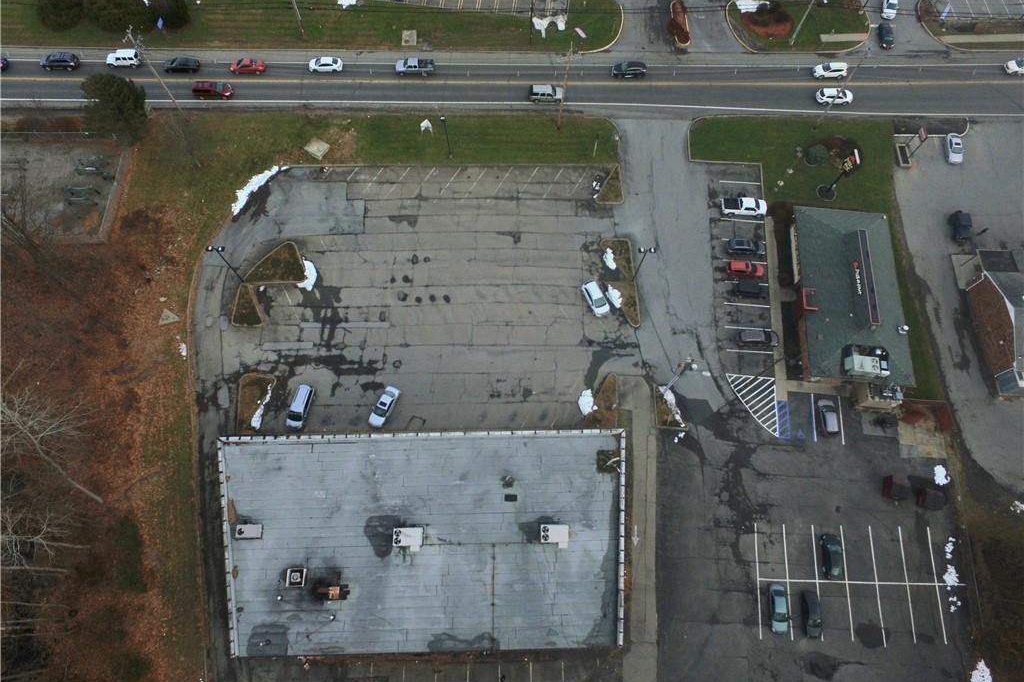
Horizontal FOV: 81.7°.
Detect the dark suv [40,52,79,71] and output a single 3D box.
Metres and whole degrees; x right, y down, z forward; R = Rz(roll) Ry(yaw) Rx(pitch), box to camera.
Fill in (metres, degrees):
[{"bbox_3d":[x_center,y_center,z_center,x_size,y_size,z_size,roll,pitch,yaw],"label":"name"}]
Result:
[{"bbox_3d":[-65.010,-40.183,84.792,4.927,1.728,1.913,0,69,-1],"label":"dark suv"}]

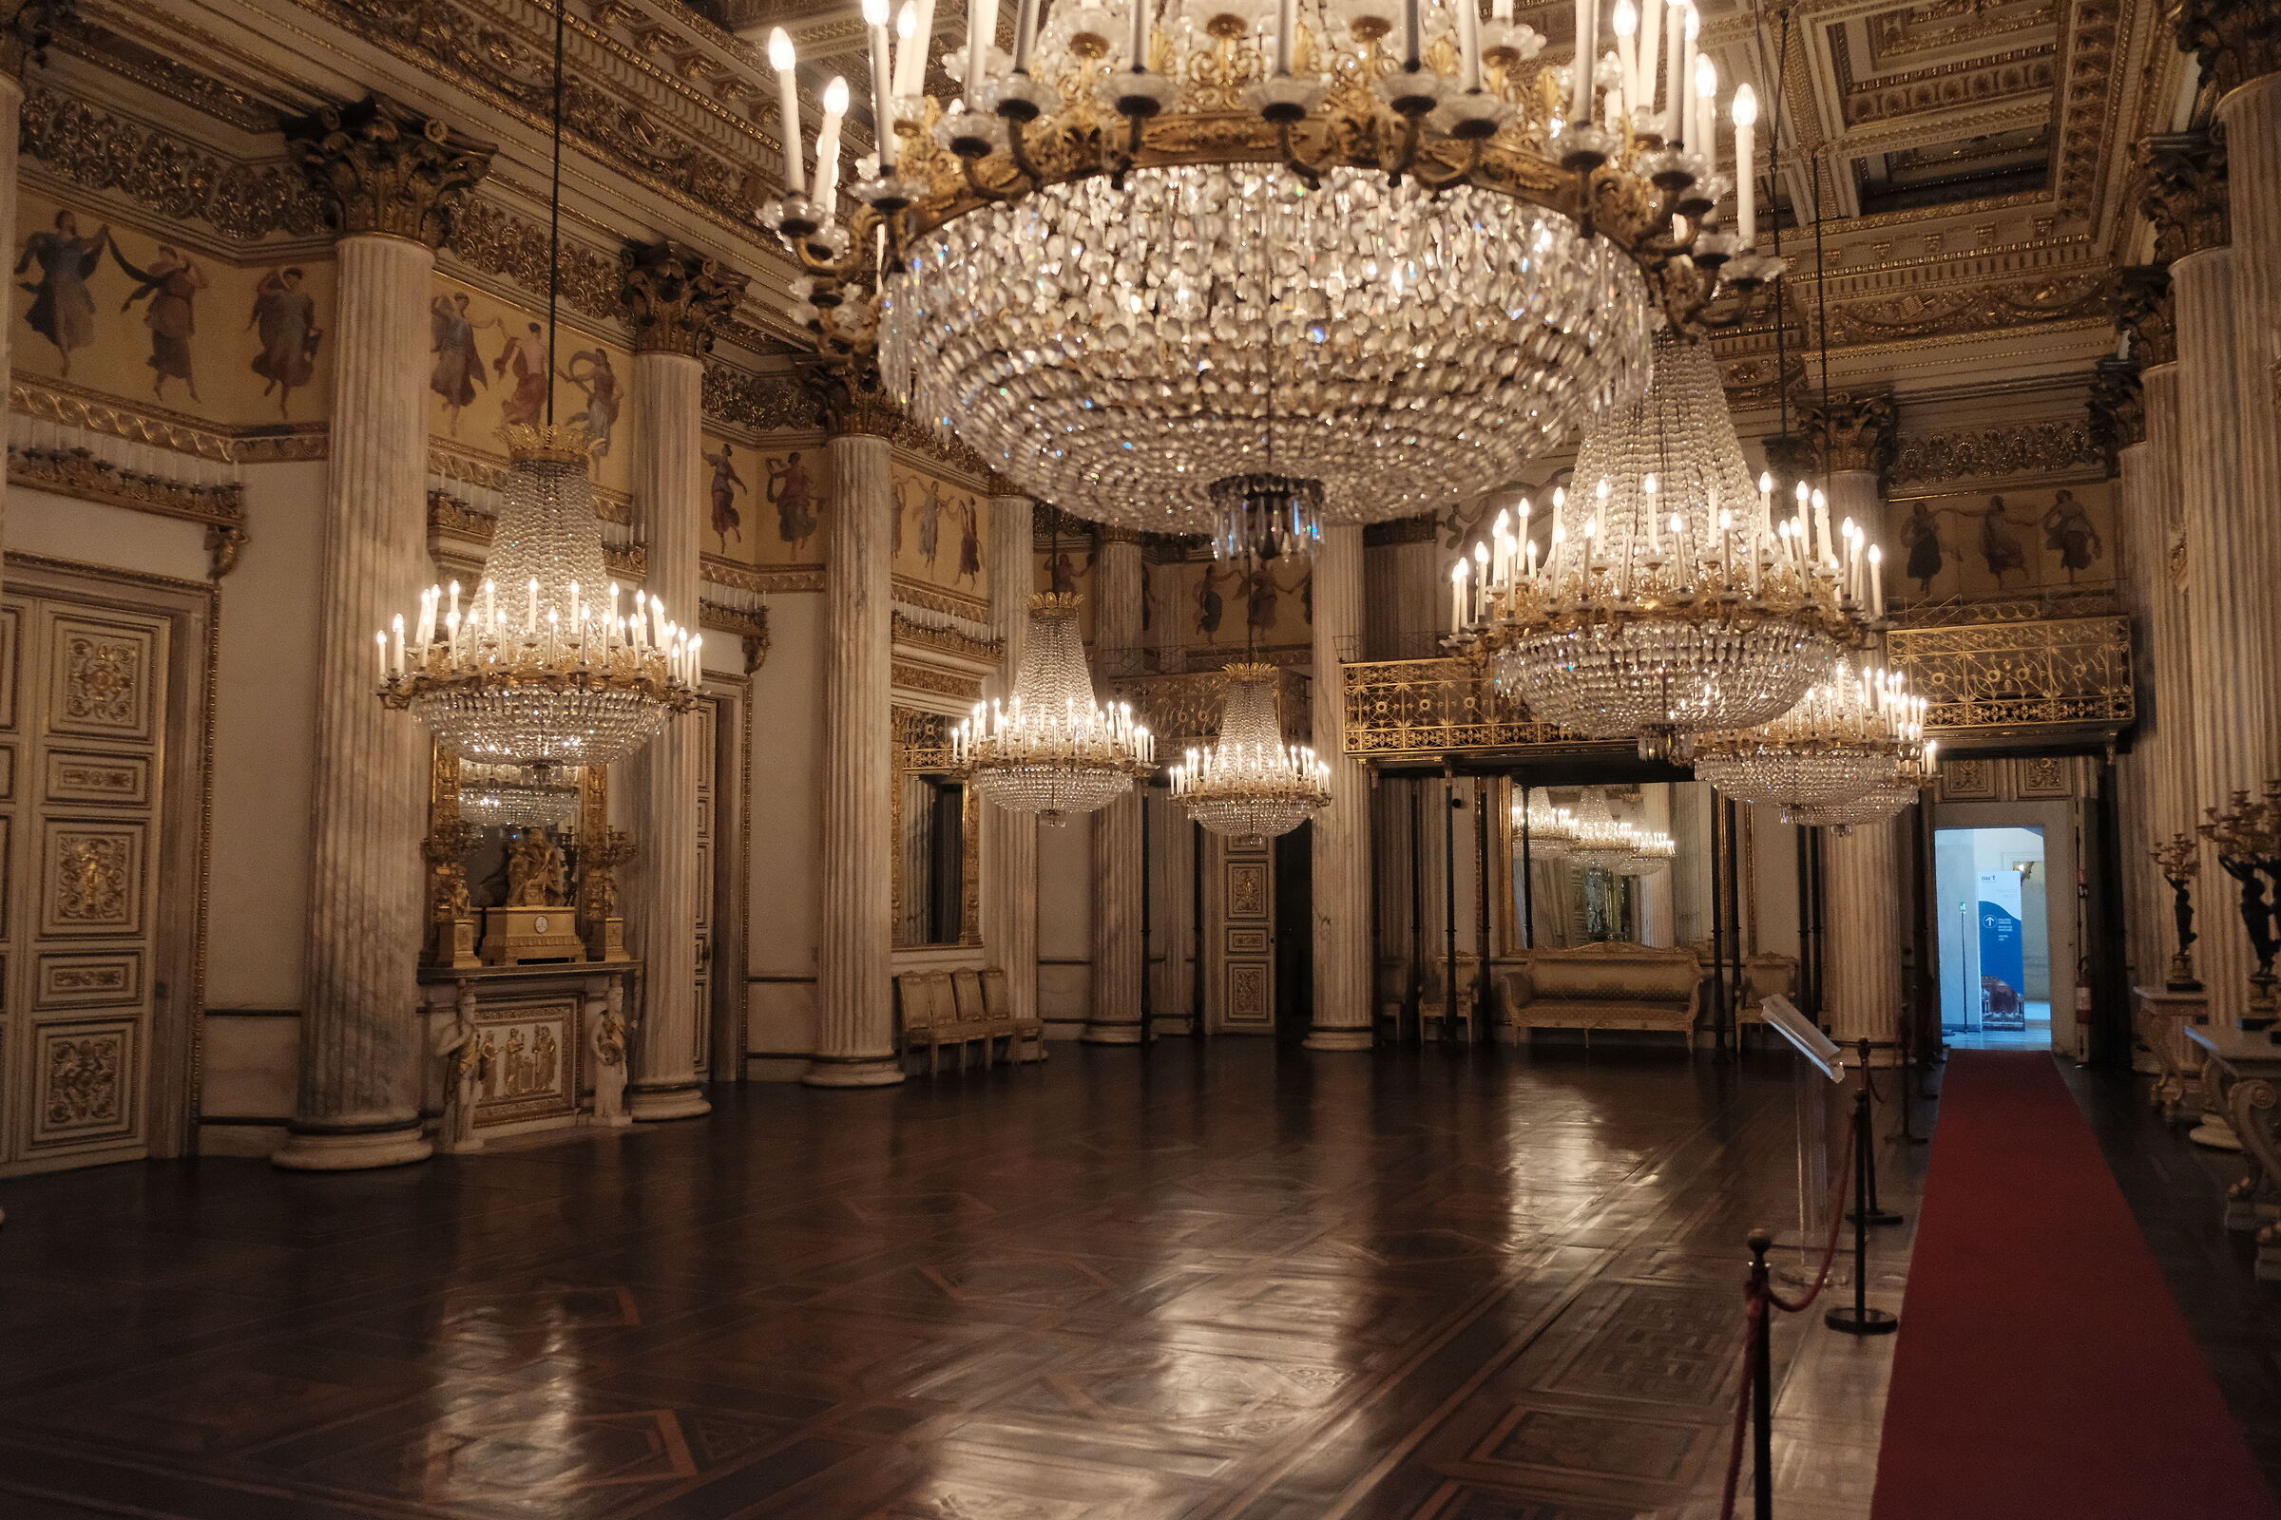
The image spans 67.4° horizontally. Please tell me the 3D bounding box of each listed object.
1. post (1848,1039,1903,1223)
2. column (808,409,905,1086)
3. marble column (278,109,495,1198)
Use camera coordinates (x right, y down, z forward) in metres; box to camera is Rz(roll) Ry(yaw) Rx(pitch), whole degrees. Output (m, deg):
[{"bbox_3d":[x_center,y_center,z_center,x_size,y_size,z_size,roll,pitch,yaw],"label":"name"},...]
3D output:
[{"bbox_3d":[3.897,1.971,9.109,0.311,0.944,0.311,-2,-5,26],"label":"post"},{"bbox_3d":[-2.674,-0.043,16.229,0.923,6.118,0.923,0,-5,0],"label":"column"},{"bbox_3d":[-5.199,-0.846,11.581,0.988,6.975,0.988,-2,-5,26],"label":"marble column"}]

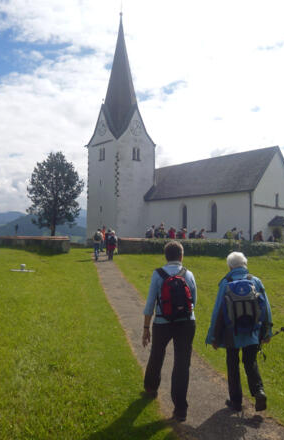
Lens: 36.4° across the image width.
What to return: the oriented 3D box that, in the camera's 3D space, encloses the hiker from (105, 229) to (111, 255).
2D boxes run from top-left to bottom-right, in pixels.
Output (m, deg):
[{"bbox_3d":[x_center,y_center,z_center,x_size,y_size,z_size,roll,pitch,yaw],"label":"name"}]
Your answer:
[{"bbox_3d":[-2.043,1.374,27.000,0.500,1.680,0.450,1,-3,-6],"label":"hiker"}]

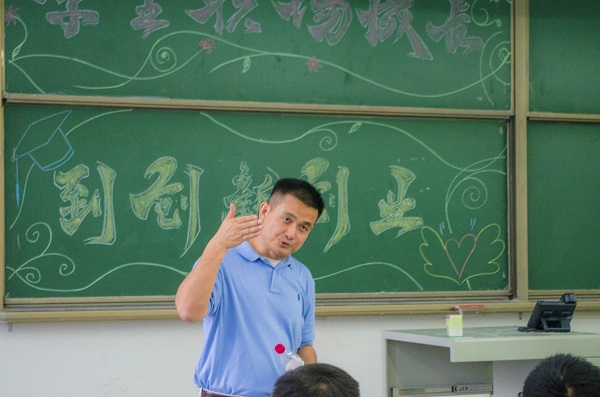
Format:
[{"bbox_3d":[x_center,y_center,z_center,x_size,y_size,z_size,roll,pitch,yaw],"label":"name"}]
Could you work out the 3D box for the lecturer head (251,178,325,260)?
[{"bbox_3d":[-0.036,0.062,4.330,0.177,0.243,0.220,27,4,-21],"label":"lecturer head"}]

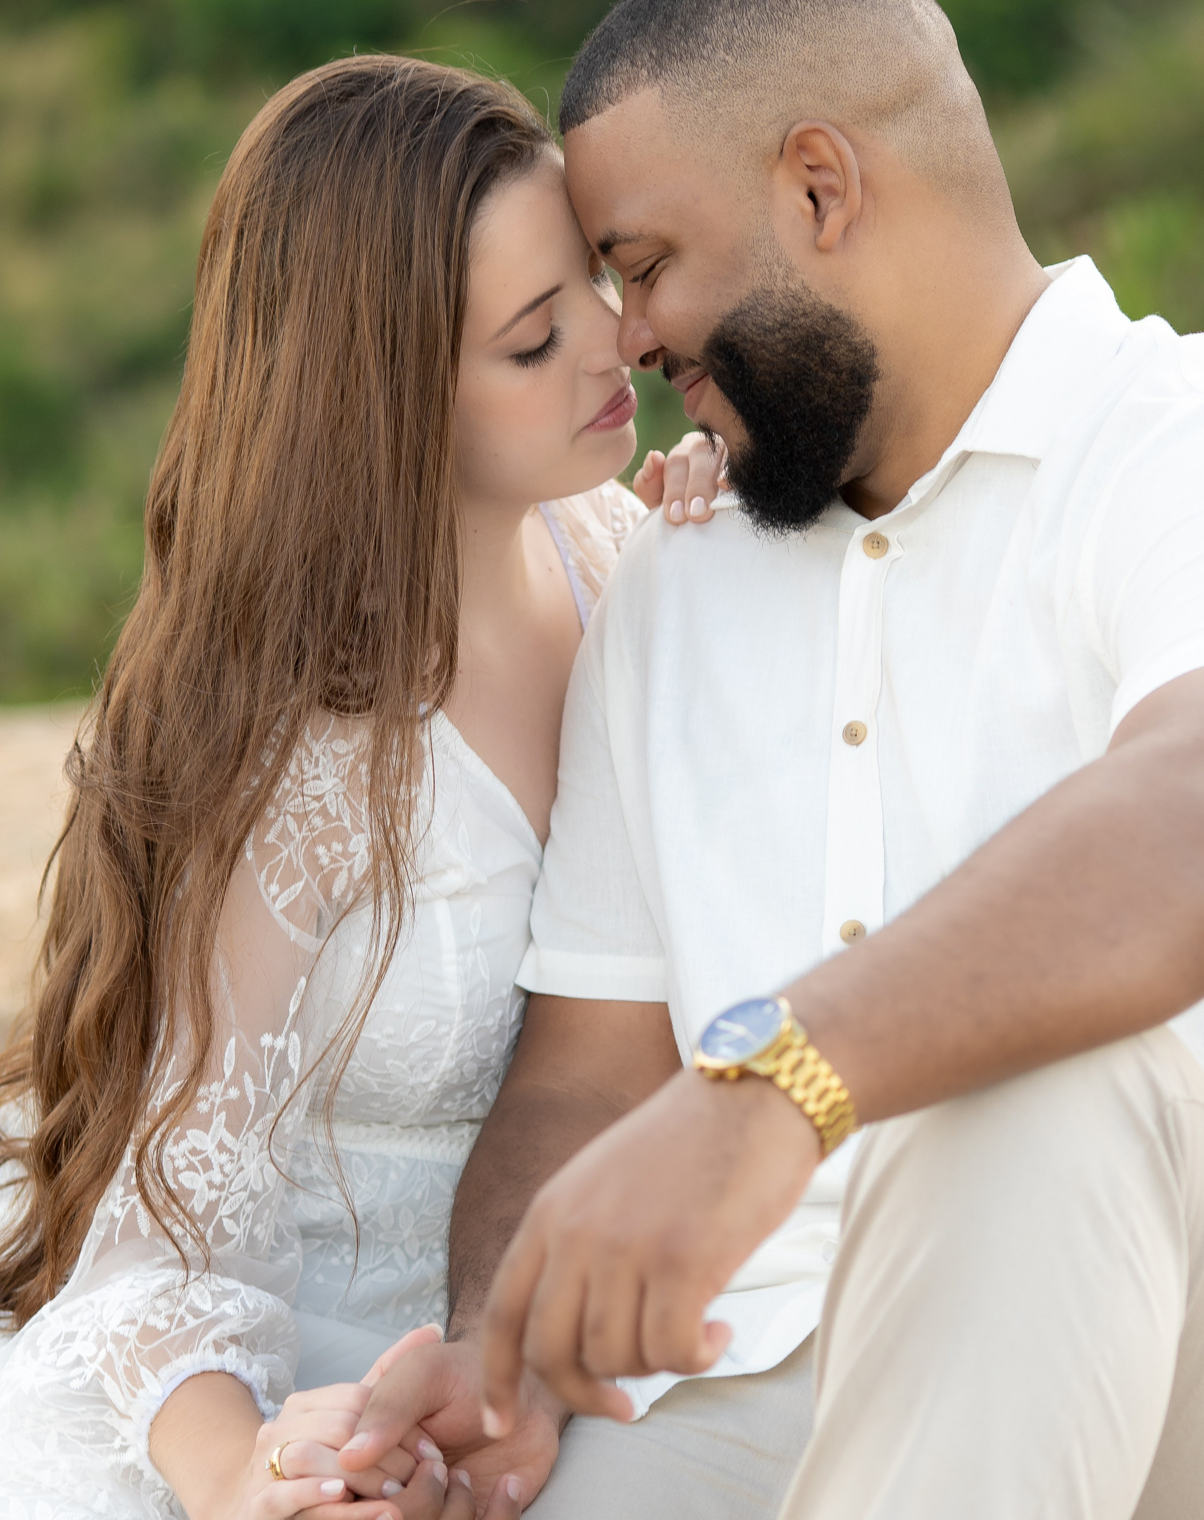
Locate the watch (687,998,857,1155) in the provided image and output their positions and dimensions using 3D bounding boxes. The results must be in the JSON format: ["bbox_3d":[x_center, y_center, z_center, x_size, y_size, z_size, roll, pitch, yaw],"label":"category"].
[{"bbox_3d":[0.069,0.127,2.464,0.045,0.060,0.067,-41,29,-15],"label":"watch"}]

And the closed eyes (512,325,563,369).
[{"bbox_3d":[-0.028,-0.176,2.701,0.011,0.012,0.030,8,31,40],"label":"closed eyes"}]

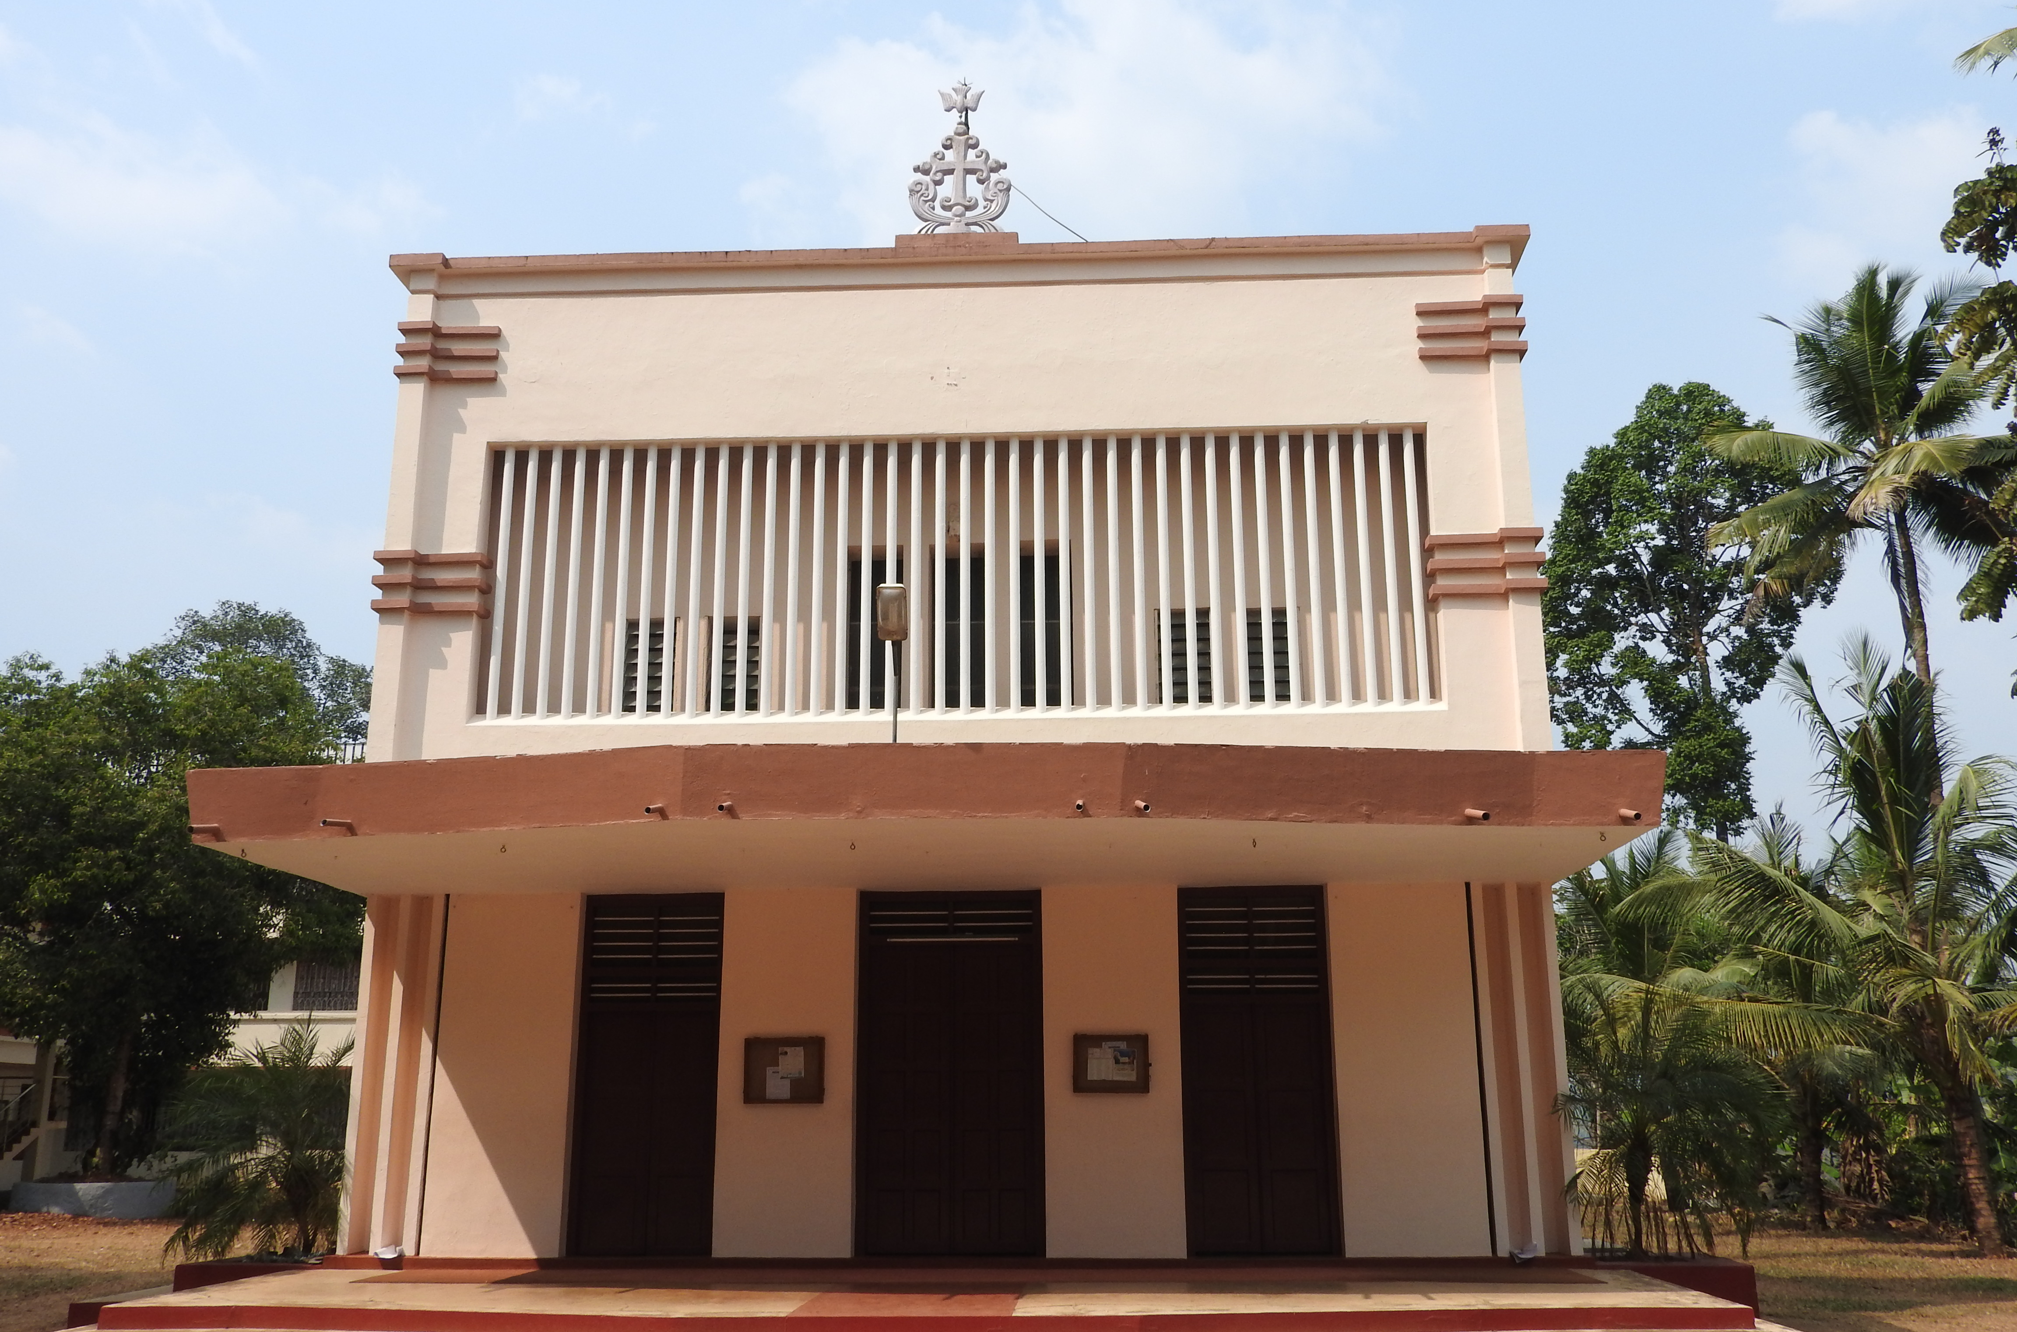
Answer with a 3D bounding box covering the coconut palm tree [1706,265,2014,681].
[{"bbox_3d":[14.589,0.747,28.127,6.200,16.000,6.000,-1,-15,2],"label":"coconut palm tree"}]

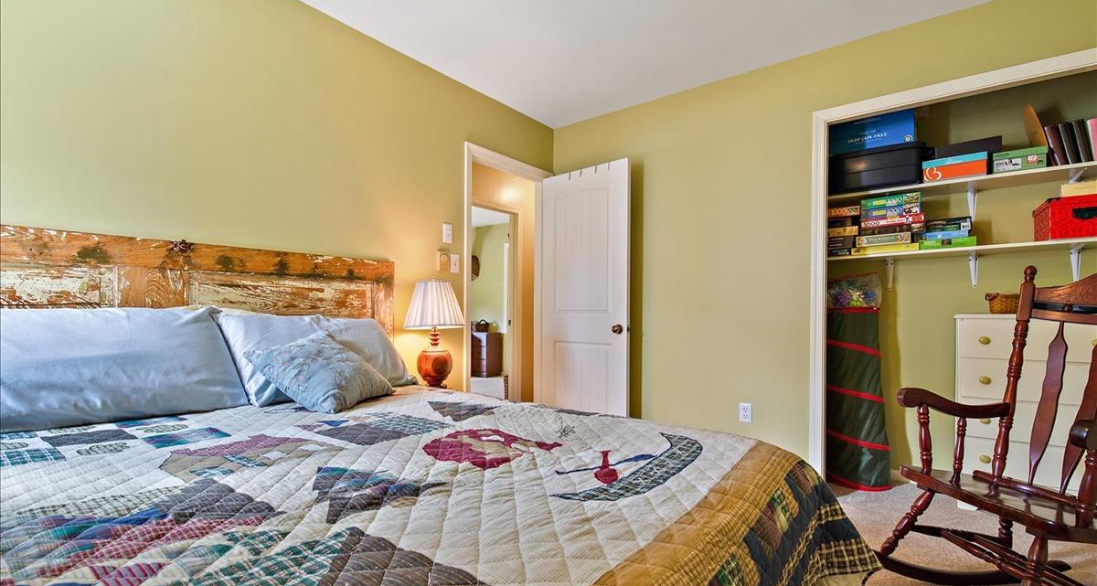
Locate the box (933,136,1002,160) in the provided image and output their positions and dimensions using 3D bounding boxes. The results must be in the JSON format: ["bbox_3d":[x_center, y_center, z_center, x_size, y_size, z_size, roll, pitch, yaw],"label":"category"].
[{"bbox_3d":[2.392,-0.750,2.647,0.320,0.240,0.145,0,-2,39],"label":"box"}]

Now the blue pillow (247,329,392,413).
[{"bbox_3d":[-0.831,0.287,1.716,0.390,0.136,0.378,35,14,10],"label":"blue pillow"}]

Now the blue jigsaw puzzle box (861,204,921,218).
[{"bbox_3d":[2.082,-0.485,2.770,0.275,0.049,0.242,0,-2,39],"label":"blue jigsaw puzzle box"}]

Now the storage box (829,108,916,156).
[{"bbox_3d":[2.009,-0.972,2.847,0.427,0.220,0.276,0,-2,39],"label":"storage box"}]

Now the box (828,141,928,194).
[{"bbox_3d":[2.029,-0.737,2.829,0.533,0.235,0.291,0,-2,39],"label":"box"}]

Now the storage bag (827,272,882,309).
[{"bbox_3d":[1.897,0.000,2.836,0.291,0.205,0.126,0,-2,39],"label":"storage bag"}]

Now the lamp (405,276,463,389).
[{"bbox_3d":[-0.619,0.184,2.501,0.315,0.585,0.315,1,-1,0],"label":"lamp"}]

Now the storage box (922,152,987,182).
[{"bbox_3d":[2.302,-0.693,2.595,0.264,0.117,0.194,0,-2,39],"label":"storage box"}]

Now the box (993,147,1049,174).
[{"bbox_3d":[2.536,-0.694,2.473,0.200,0.104,0.281,0,-2,39],"label":"box"}]

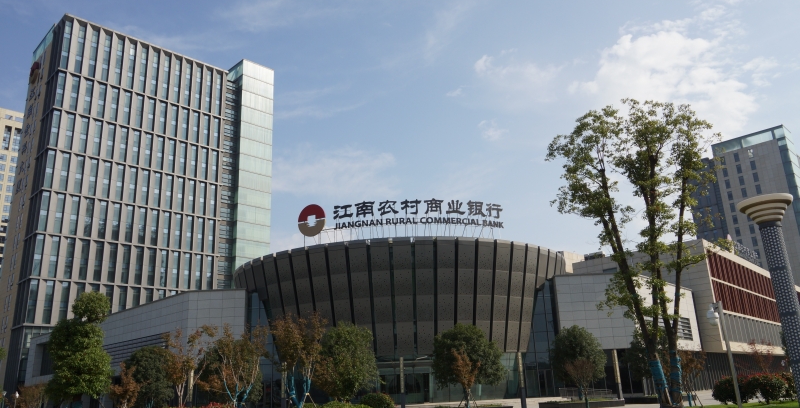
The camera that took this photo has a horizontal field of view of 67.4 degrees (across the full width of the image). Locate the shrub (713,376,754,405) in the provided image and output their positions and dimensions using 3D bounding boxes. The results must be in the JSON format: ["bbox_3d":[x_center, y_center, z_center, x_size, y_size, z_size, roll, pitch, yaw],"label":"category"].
[{"bbox_3d":[18.499,10.373,33.494,2.232,1.550,2.232,-3,-17,0],"label":"shrub"}]

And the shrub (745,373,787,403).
[{"bbox_3d":[19.497,9.863,32.016,2.240,1.580,2.240,-3,-17,0],"label":"shrub"}]

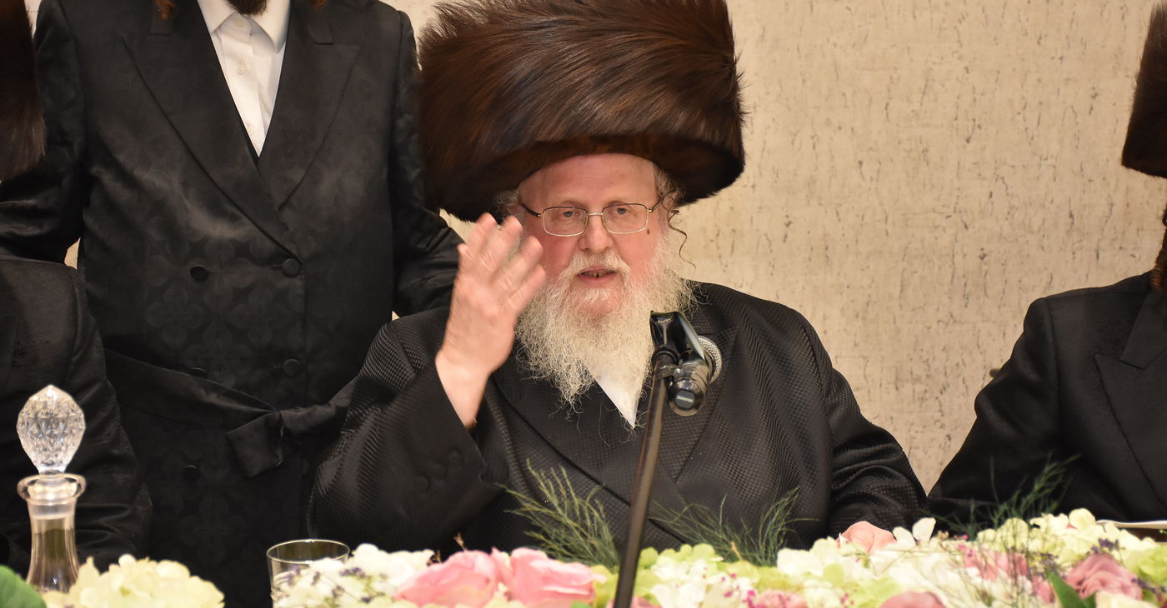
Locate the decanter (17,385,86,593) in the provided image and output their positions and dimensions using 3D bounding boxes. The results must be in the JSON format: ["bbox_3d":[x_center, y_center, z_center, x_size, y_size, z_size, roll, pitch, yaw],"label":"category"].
[{"bbox_3d":[-0.497,0.225,2.310,0.110,0.300,0.110,-1,11,0],"label":"decanter"}]

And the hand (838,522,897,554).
[{"bbox_3d":[0.291,0.268,2.490,0.090,0.080,0.130,3,12,19],"label":"hand"}]

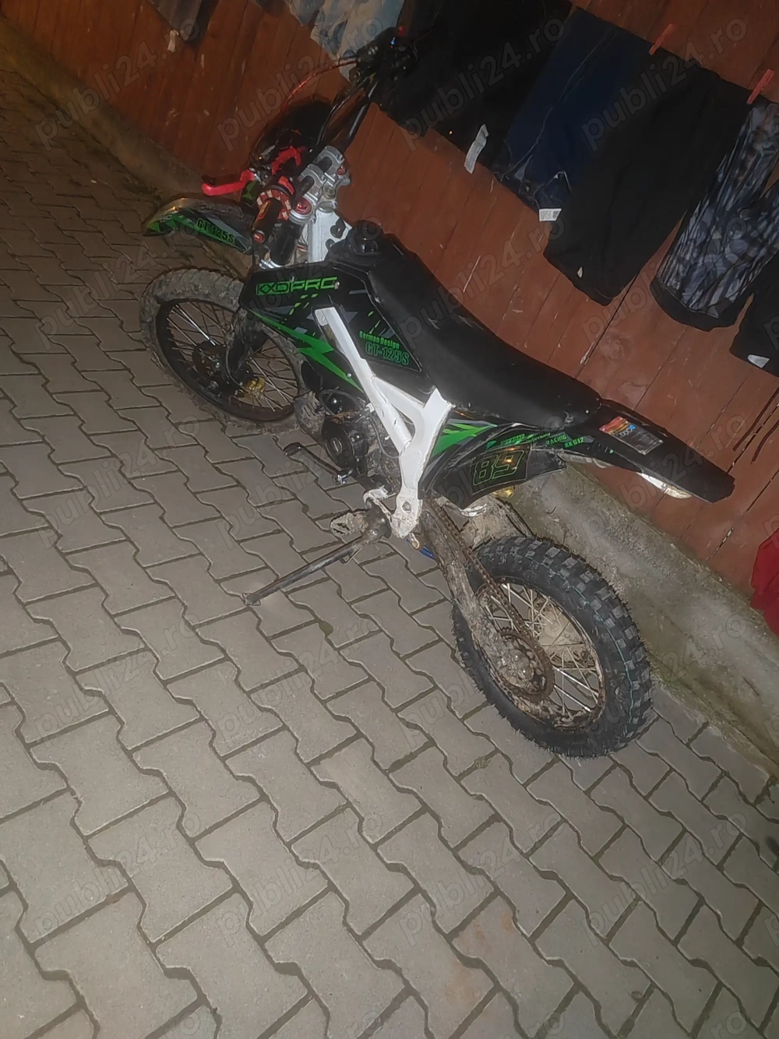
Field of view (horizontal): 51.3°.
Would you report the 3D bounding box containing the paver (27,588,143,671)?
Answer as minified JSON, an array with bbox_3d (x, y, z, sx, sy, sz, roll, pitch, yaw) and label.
[{"bbox_3d":[-0.638,0.246,1.691,0.198,0.066,0.164,43,35,25],"label":"paver"}]

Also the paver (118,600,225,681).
[{"bbox_3d":[-0.476,0.271,1.734,0.197,0.060,0.162,43,34,25],"label":"paver"}]

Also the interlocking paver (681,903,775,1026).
[{"bbox_3d":[0.680,0.920,1.662,0.199,0.060,0.163,43,35,25],"label":"interlocking paver"}]

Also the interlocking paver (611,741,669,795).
[{"bbox_3d":[0.587,0.610,2.056,0.199,0.060,0.163,43,35,25],"label":"interlocking paver"}]

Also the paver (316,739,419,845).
[{"bbox_3d":[-0.058,0.556,1.628,0.197,0.060,0.162,43,34,25],"label":"paver"}]

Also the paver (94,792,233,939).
[{"bbox_3d":[-0.383,0.582,1.335,0.197,0.060,0.162,43,34,26],"label":"paver"}]

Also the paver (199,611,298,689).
[{"bbox_3d":[-0.322,0.306,1.797,0.197,0.060,0.162,43,34,25],"label":"paver"}]

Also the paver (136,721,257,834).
[{"bbox_3d":[-0.366,0.495,1.511,0.199,0.060,0.163,43,35,25],"label":"paver"}]

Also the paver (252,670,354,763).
[{"bbox_3d":[-0.191,0.440,1.735,0.198,0.066,0.164,43,35,25],"label":"paver"}]

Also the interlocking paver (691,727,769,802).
[{"bbox_3d":[0.901,0.678,2.187,0.198,0.060,0.163,43,35,25],"label":"interlocking paver"}]

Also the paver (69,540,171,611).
[{"bbox_3d":[-0.609,0.146,1.817,0.197,0.060,0.162,43,34,25],"label":"paver"}]

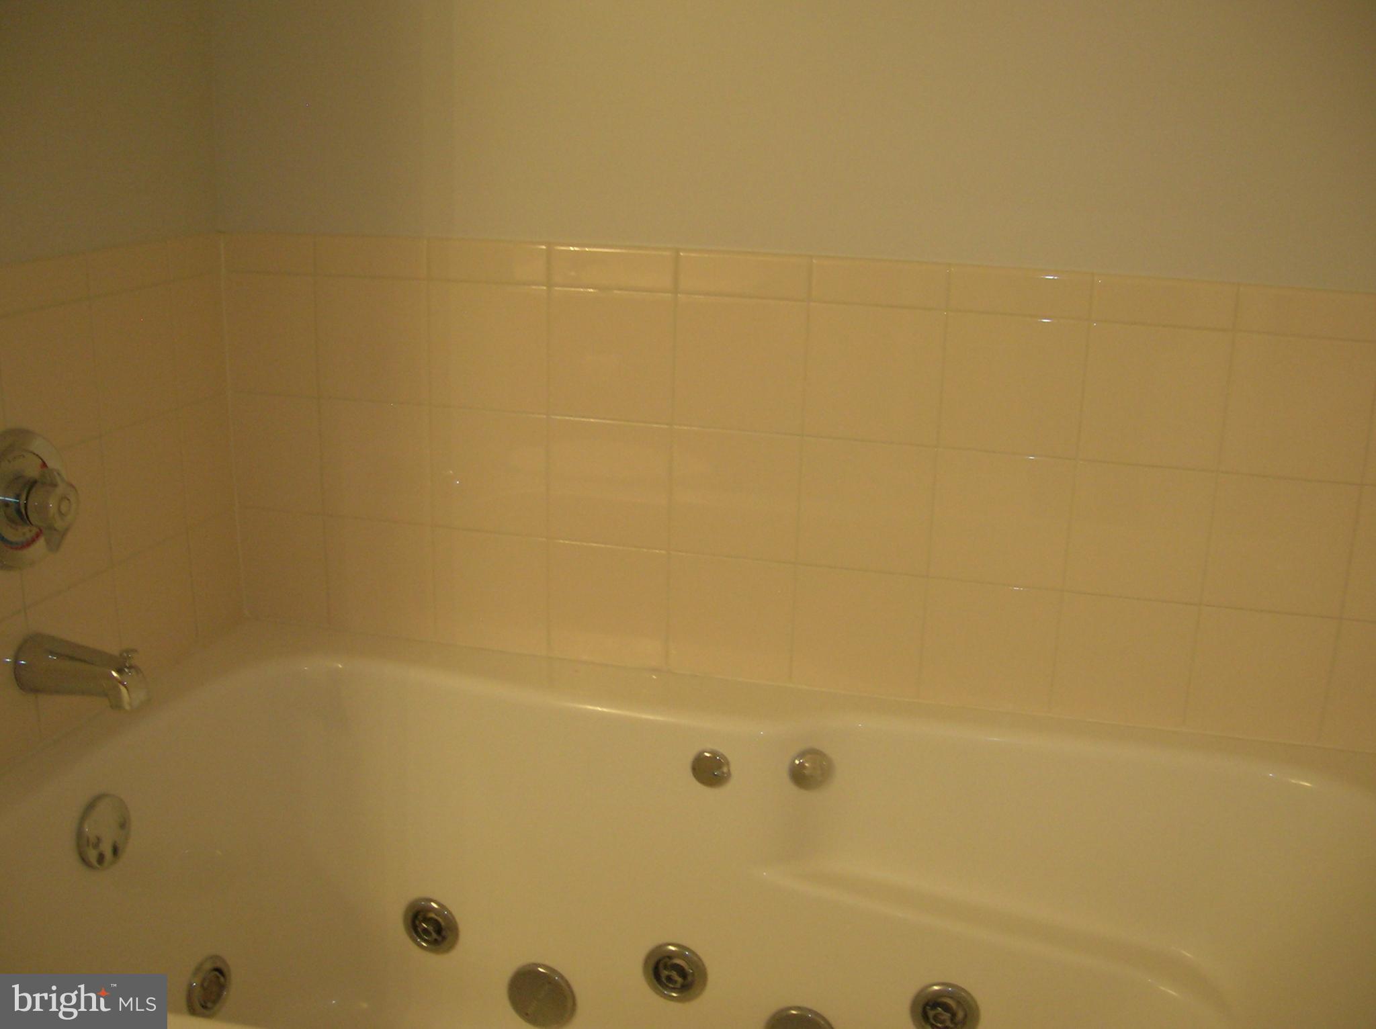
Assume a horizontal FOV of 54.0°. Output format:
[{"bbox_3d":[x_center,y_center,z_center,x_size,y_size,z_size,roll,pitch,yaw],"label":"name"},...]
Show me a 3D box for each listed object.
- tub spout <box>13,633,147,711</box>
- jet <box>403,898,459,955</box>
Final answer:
[{"bbox_3d":[-0.614,0.161,1.379,0.135,0.074,0.057,5,16,13],"label":"tub spout"},{"bbox_3d":[-0.318,0.509,1.659,0.077,0.077,0.022,6,14,16],"label":"jet"}]

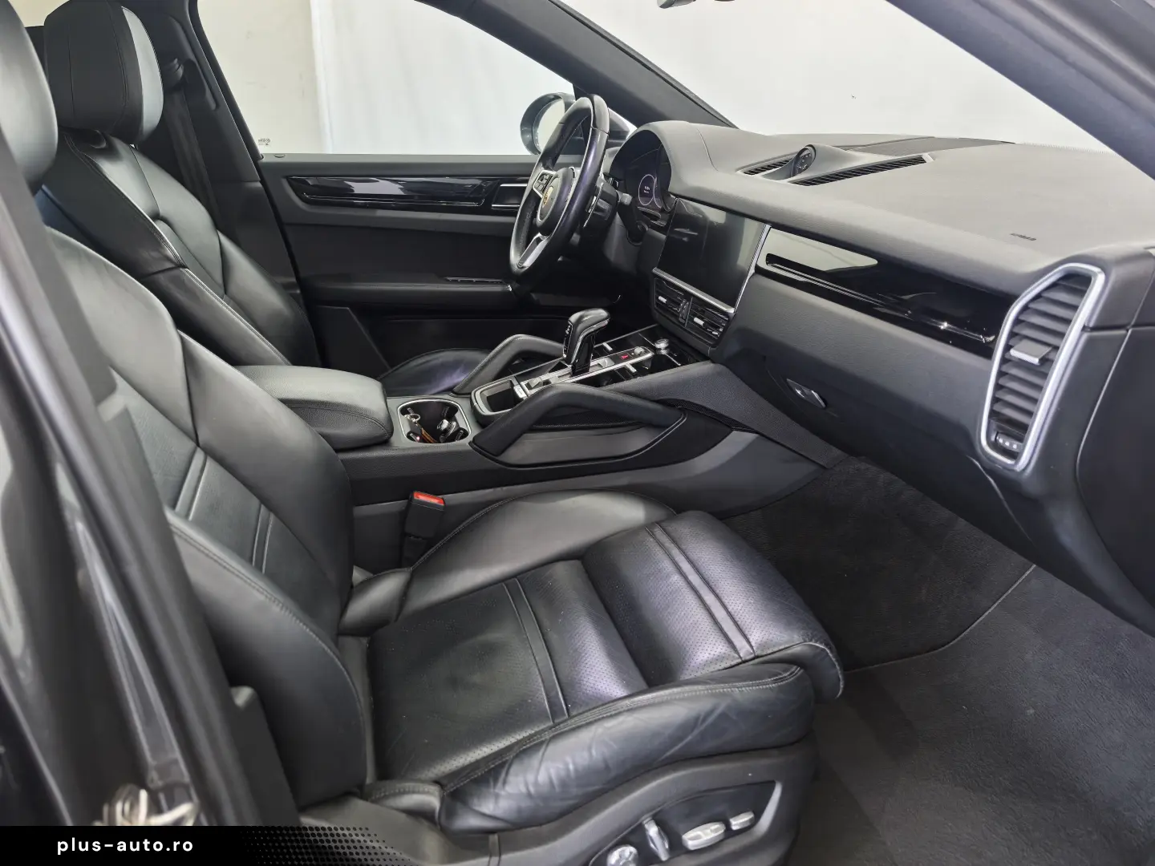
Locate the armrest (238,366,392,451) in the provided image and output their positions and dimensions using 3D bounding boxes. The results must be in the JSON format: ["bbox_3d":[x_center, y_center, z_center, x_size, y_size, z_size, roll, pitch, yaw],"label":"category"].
[{"bbox_3d":[-0.451,-0.039,1.389,0.320,0.070,0.235,-2,20,-14],"label":"armrest"}]

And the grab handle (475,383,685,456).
[{"bbox_3d":[0.000,-0.020,1.353,0.315,0.107,0.055,-4,21,-14],"label":"grab handle"}]

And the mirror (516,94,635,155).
[{"bbox_3d":[-0.009,-0.772,2.296,0.190,0.175,0.250,-8,22,-23],"label":"mirror"}]

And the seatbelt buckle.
[{"bbox_3d":[-0.239,0.150,1.374,0.050,0.130,0.030,8,18,-18],"label":"seatbelt buckle"}]

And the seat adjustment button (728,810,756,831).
[{"bbox_3d":[0.189,0.441,1.028,0.031,0.012,0.014,-18,23,-8],"label":"seat adjustment button"}]

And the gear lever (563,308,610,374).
[{"bbox_3d":[0.016,-0.145,1.475,0.072,0.107,0.052,-4,21,-14],"label":"gear lever"}]

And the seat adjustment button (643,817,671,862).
[{"bbox_3d":[0.089,0.453,1.005,0.015,0.054,0.018,-23,24,-6],"label":"seat adjustment button"}]

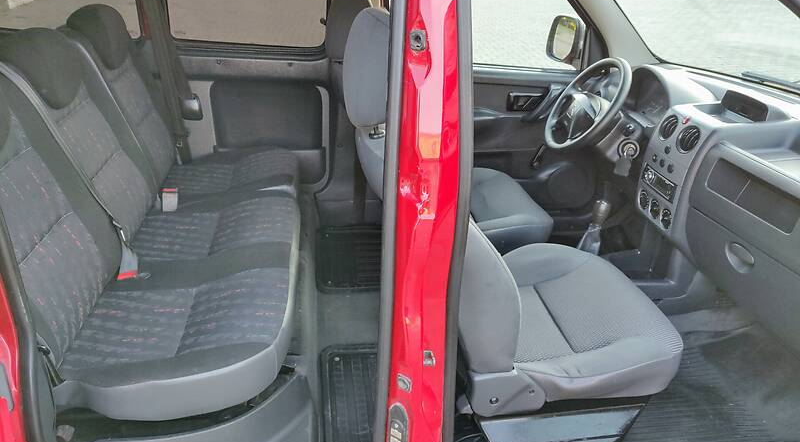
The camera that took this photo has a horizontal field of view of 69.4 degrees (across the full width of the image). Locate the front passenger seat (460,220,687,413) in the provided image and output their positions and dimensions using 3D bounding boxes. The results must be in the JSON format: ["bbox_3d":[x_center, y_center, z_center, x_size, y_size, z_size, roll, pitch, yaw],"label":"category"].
[{"bbox_3d":[0.292,-0.037,1.433,0.877,0.903,0.525,0,26,-8],"label":"front passenger seat"}]

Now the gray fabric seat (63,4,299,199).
[{"bbox_3d":[-0.726,-0.361,2.011,0.740,0.714,0.449,0,26,-8],"label":"gray fabric seat"}]

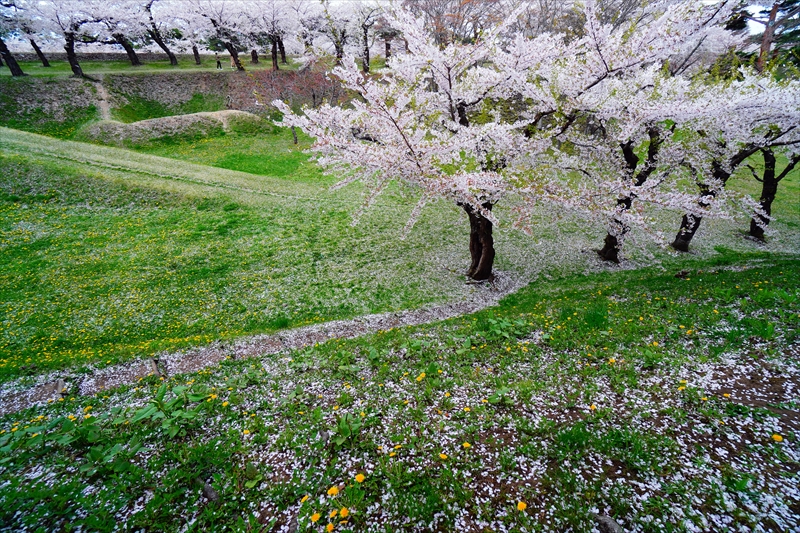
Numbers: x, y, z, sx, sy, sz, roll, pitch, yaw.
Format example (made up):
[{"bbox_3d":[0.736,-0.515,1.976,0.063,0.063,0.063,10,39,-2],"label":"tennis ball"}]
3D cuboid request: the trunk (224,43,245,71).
[{"bbox_3d":[-18.398,-23.290,37.073,0.780,2.780,0.740,-17,32,11],"label":"trunk"}]

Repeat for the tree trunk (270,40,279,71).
[{"bbox_3d":[-14.110,-23.779,37.588,0.630,2.860,0.600,5,34,-4],"label":"tree trunk"}]

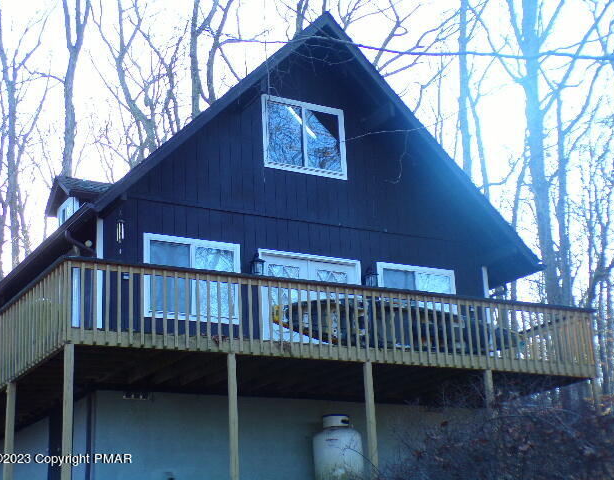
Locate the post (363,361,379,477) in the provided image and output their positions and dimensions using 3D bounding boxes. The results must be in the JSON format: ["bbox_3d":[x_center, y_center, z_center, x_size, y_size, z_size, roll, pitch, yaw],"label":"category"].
[{"bbox_3d":[0.892,2.535,14.325,0.090,1.680,0.090,7,-19,-27],"label":"post"}]

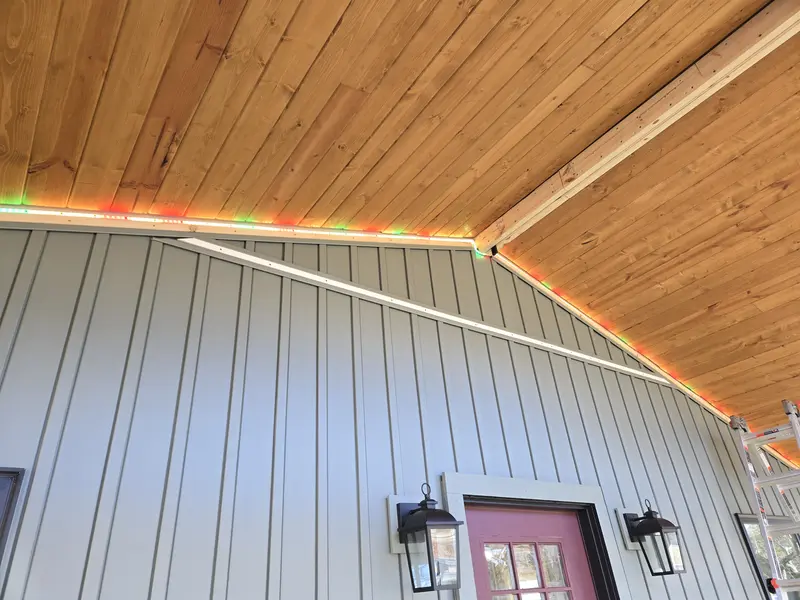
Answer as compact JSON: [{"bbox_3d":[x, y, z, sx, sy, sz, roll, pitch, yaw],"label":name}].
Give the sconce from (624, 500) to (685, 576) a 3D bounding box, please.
[{"bbox_3d":[1.337,1.246,2.797,0.173,0.365,0.215,17,-38,-32],"label":"sconce"}]

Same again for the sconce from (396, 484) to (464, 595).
[{"bbox_3d":[0.104,0.876,1.977,0.173,0.365,0.215,17,-38,-32],"label":"sconce"}]

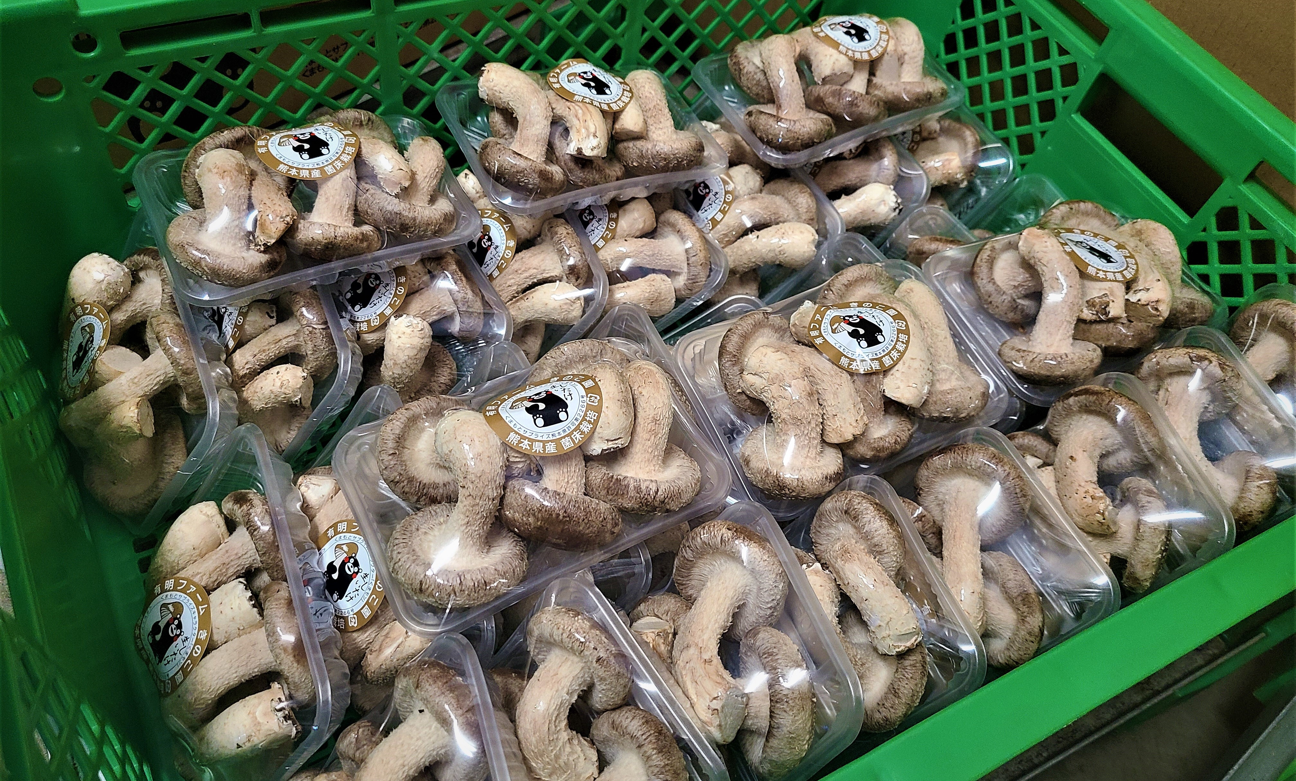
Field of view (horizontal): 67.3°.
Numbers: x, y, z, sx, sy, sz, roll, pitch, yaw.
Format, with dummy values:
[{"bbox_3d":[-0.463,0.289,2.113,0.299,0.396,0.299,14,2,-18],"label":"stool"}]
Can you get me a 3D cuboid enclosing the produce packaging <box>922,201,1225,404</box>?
[{"bbox_3d":[0.215,-0.049,0.487,0.132,0.058,0.094,-19,59,-17],"label":"produce packaging"}]

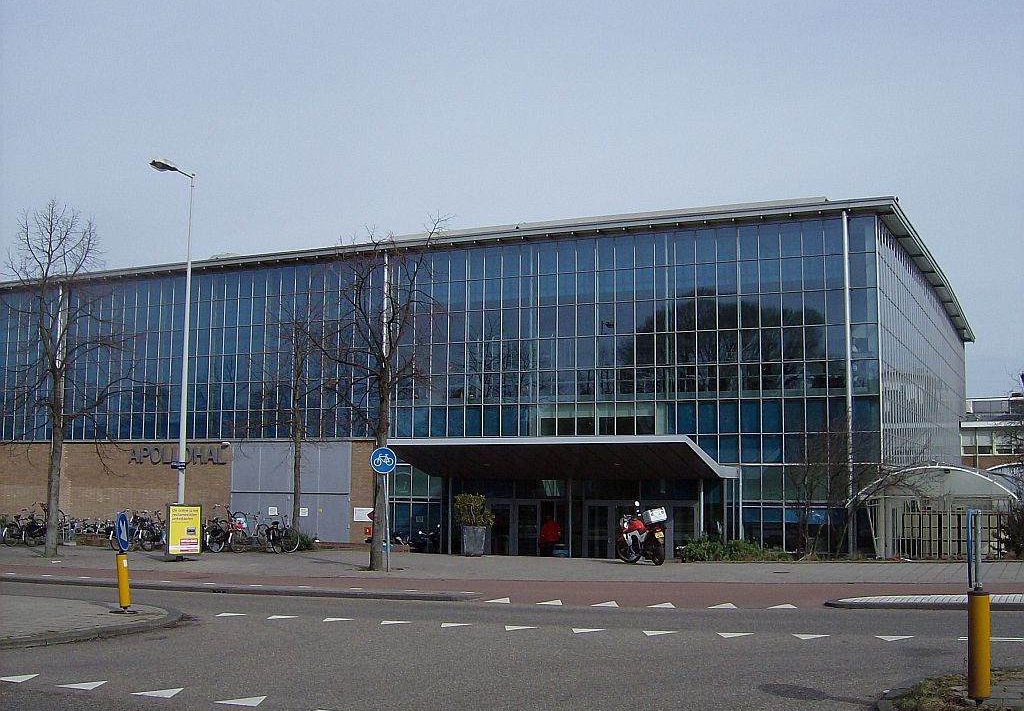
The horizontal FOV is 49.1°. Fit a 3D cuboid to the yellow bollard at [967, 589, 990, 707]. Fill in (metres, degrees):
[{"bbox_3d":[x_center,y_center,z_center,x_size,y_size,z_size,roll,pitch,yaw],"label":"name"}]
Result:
[{"bbox_3d":[3.660,2.295,8.800,0.172,0.890,0.172,1,-6,0],"label":"yellow bollard"}]

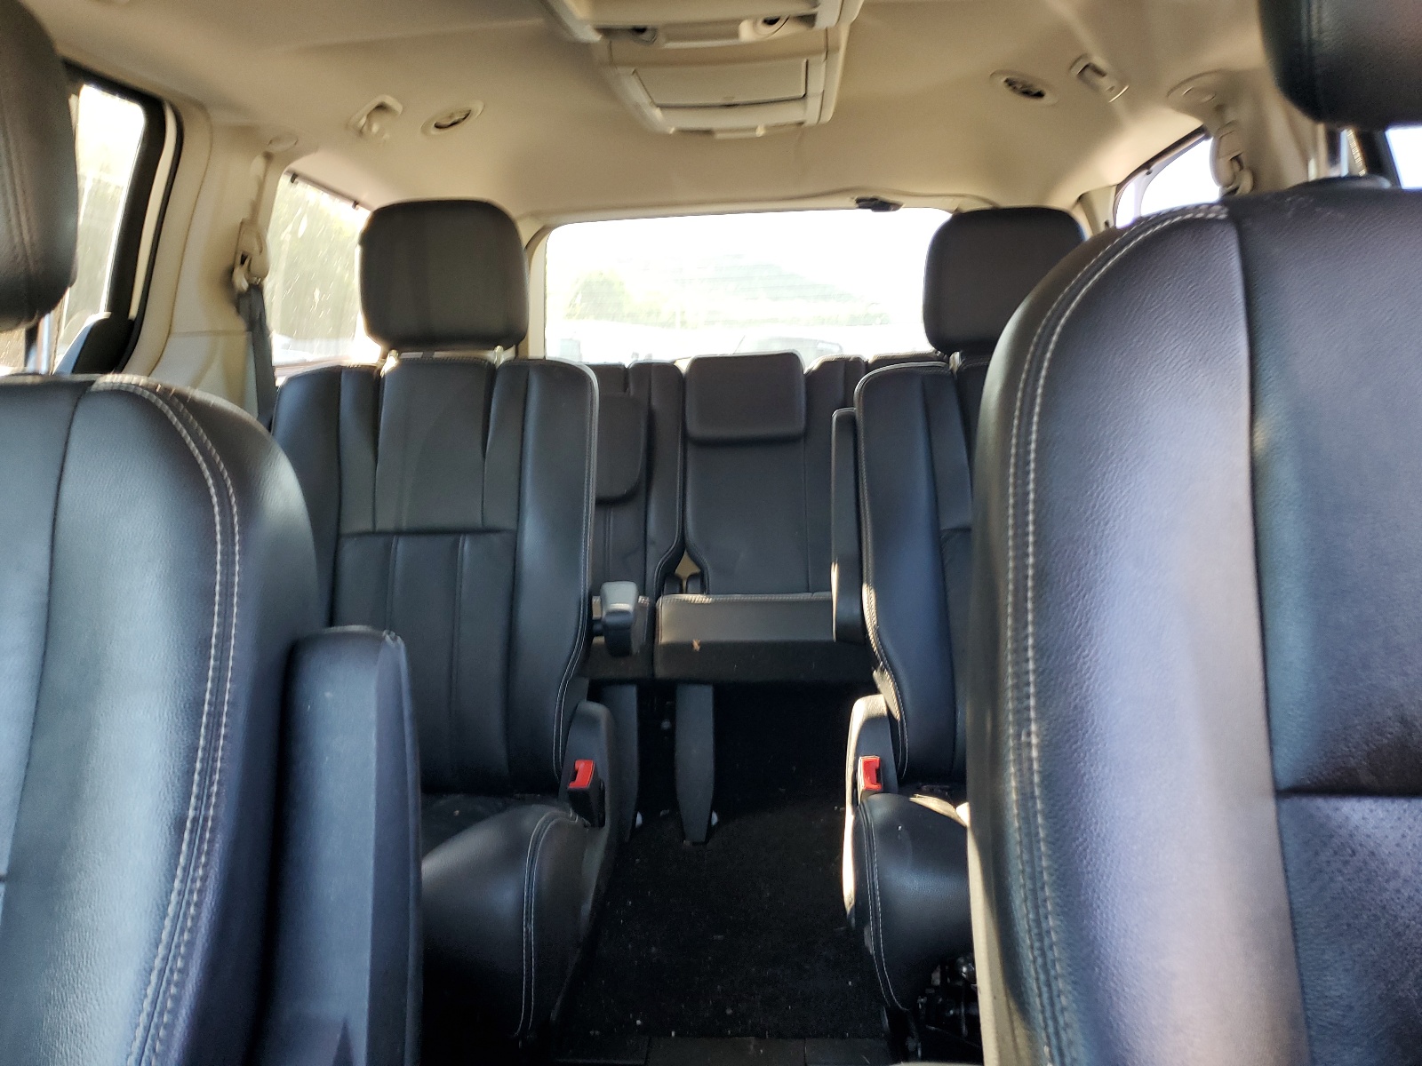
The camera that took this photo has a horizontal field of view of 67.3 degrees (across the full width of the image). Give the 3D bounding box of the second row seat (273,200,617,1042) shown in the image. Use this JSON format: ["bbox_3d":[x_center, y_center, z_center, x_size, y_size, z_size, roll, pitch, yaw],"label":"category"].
[{"bbox_3d":[-0.418,0.073,1.555,0.525,1.100,0.700,-1,11,4],"label":"second row seat"}]

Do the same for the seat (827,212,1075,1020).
[{"bbox_3d":[0.453,0.062,1.501,0.540,1.075,0.710,-1,11,4],"label":"seat"}]

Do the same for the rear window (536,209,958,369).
[{"bbox_3d":[0.101,-0.634,2.953,1.140,0.470,0.070,-1,35,4],"label":"rear window"}]

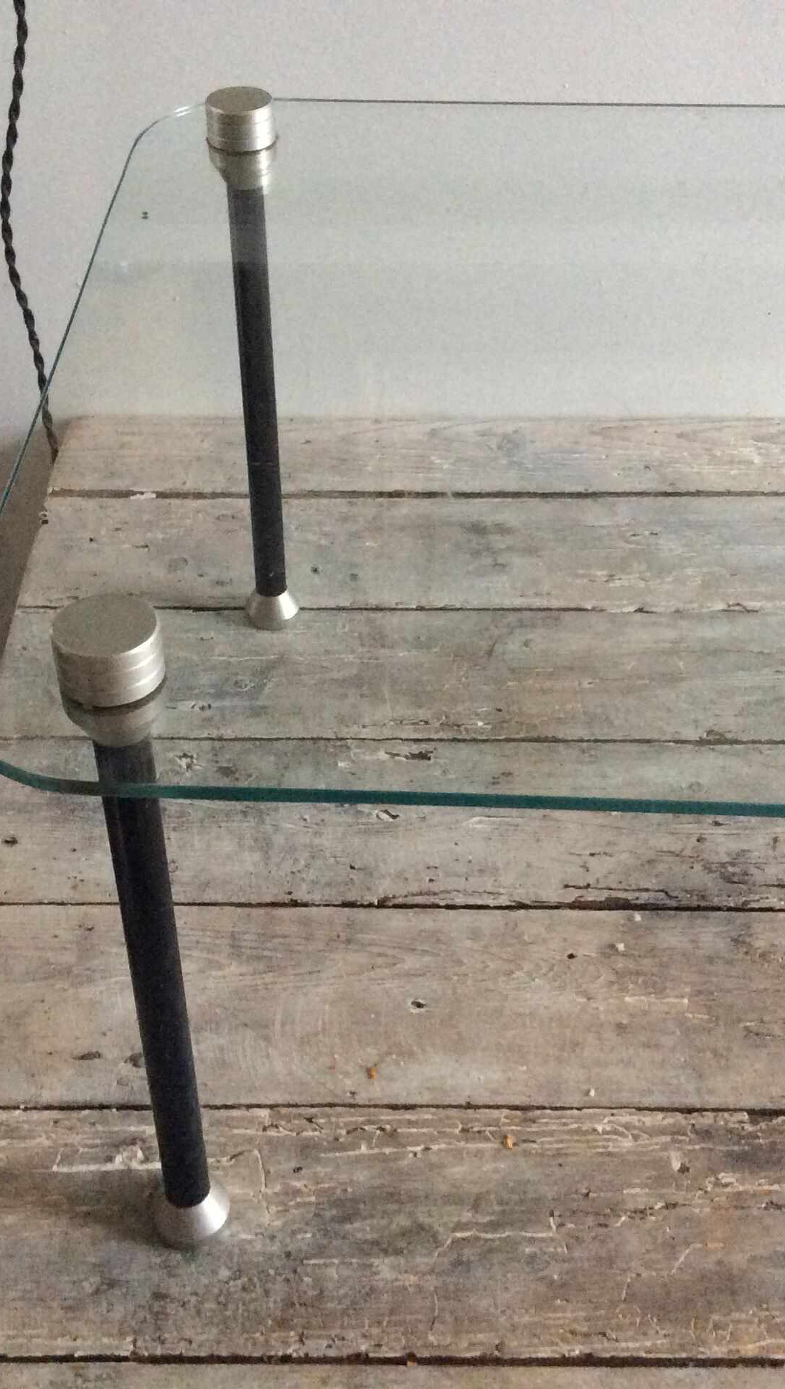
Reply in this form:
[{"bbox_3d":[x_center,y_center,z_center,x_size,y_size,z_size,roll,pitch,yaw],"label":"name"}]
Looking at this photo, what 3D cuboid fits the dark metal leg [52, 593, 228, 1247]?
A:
[{"bbox_3d":[-0.114,0.132,0.829,0.043,0.420,0.043,0,40,1],"label":"dark metal leg"}]

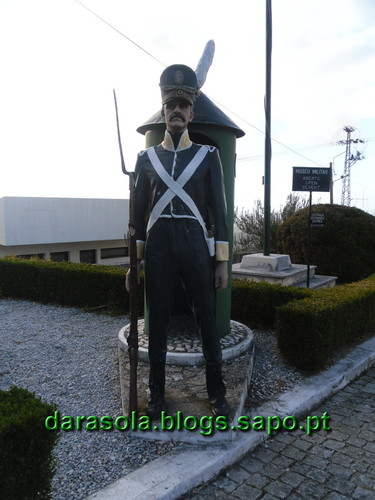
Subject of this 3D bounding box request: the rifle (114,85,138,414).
[{"bbox_3d":[-0.368,0.041,2.400,0.131,1.963,0.145,0,3,0],"label":"rifle"}]

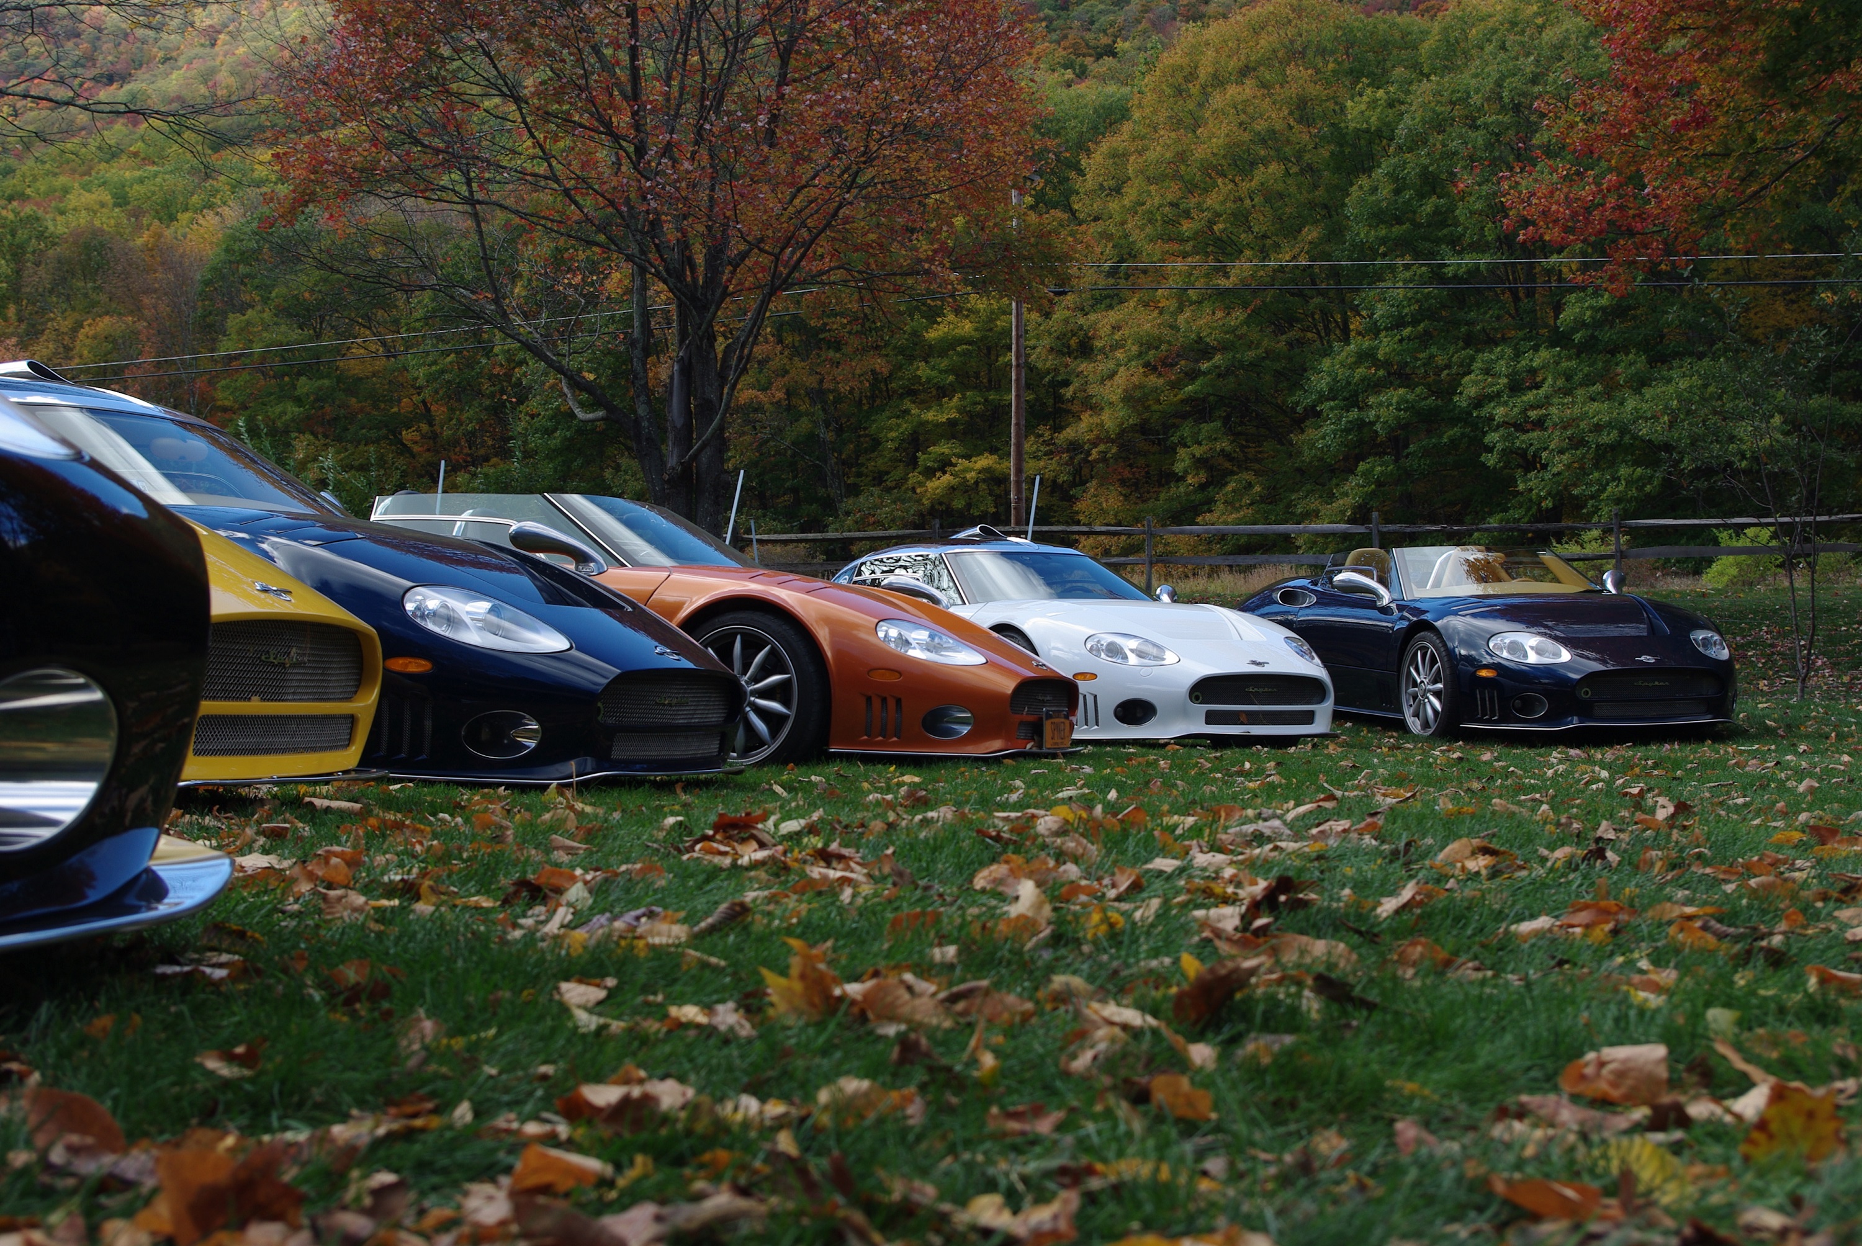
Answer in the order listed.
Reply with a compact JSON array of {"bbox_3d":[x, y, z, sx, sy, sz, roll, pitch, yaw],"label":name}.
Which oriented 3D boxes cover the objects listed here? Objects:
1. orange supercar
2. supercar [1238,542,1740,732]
[{"bbox_3d":[-1.541,0.075,9.652,4.185,1.085,1.880,0,-2,19],"label":"orange supercar"},{"bbox_3d":[3.096,0.122,14.114,1.880,1.085,4.185,-1,-1,-16],"label":"supercar"}]

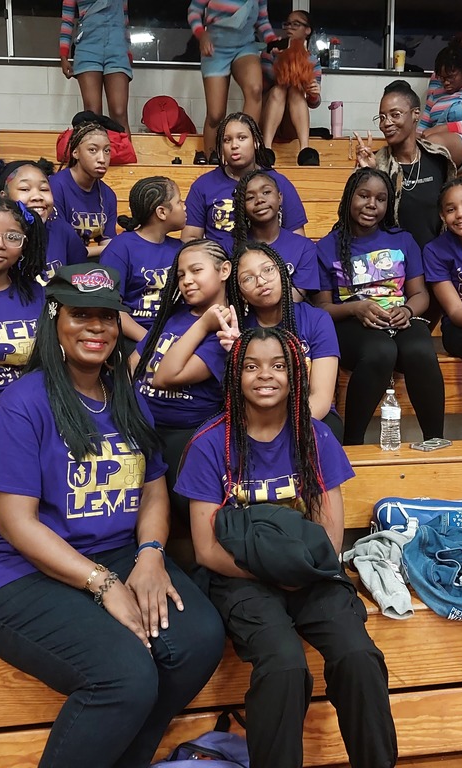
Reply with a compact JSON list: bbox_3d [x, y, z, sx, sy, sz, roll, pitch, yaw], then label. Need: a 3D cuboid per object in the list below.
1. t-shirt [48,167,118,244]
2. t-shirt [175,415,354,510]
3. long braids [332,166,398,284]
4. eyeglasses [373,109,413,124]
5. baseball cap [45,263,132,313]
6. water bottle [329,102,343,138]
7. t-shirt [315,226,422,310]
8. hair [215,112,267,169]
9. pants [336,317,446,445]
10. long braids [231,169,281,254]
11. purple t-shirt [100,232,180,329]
[{"bbox_3d":[-0.584,-0.662,3.120,0.340,0.410,0.240,-4,8,-27],"label":"t-shirt"},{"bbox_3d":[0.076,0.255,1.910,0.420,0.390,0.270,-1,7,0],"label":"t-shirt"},{"bbox_3d":[0.490,-0.578,2.930,0.240,0.420,0.230,0,8,2],"label":"long braids"},{"bbox_3d":[0.672,-1.085,3.240,0.140,0.048,0.140,-3,9,41],"label":"eyeglasses"},{"bbox_3d":[-0.314,-0.209,1.750,0.175,0.120,0.250,0,13,-22],"label":"baseball cap"},{"bbox_3d":[0.764,-1.904,5.770,0.095,0.275,0.090,-1,9,0],"label":"water bottle"},{"bbox_3d":[0.515,-0.422,2.970,0.400,0.350,0.250,-1,8,-4],"label":"t-shirt"},{"bbox_3d":[0.043,-0.983,3.230,0.210,0.235,0.210,0,7,8],"label":"hair"},{"bbox_3d":[0.589,-0.017,2.950,0.370,0.480,0.450,-2,8,-6],"label":"pants"},{"bbox_3d":[0.096,-0.638,2.990,0.200,0.360,0.220,-1,9,-3],"label":"long braids"},{"bbox_3d":[-0.290,-0.369,2.990,0.400,0.420,0.250,-5,10,-24],"label":"purple t-shirt"}]

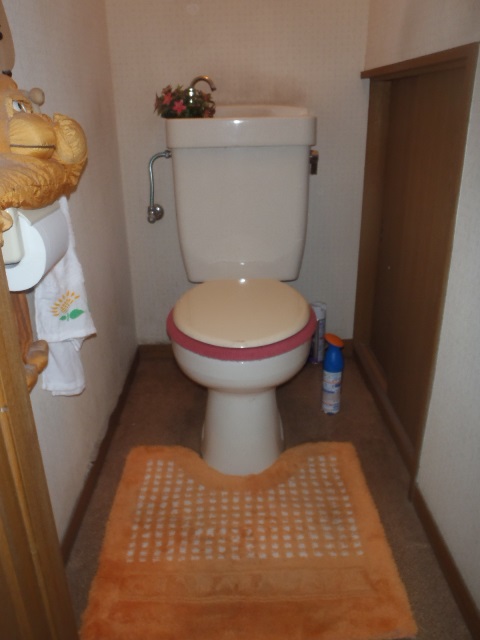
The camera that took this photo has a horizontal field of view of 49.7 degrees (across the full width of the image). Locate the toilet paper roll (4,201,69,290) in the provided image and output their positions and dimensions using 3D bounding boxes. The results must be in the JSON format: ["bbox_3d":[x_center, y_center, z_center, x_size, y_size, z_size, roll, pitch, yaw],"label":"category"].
[{"bbox_3d":[-0.321,-0.112,0.757,0.111,0.111,0.112,-1,23,0],"label":"toilet paper roll"}]

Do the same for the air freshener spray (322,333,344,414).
[{"bbox_3d":[0.282,0.161,1.583,0.058,0.262,0.058,7,24,18],"label":"air freshener spray"}]

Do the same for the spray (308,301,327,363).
[{"bbox_3d":[0.278,0.049,1.899,0.053,0.225,0.053,-1,23,0],"label":"spray"}]

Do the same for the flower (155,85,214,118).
[{"bbox_3d":[-0.154,-0.622,1.494,0.168,0.100,0.130,-1,23,0],"label":"flower"}]

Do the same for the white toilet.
[{"bbox_3d":[0.012,-0.112,1.437,0.410,0.887,0.737,-1,23,0],"label":"white toilet"}]

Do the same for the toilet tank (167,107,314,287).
[{"bbox_3d":[0.005,-0.386,1.594,0.410,0.502,0.235,-1,23,0],"label":"toilet tank"}]

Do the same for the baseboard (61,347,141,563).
[{"bbox_3d":[-0.381,0.318,1.505,0.014,0.055,0.962,-1,23,0],"label":"baseboard"}]

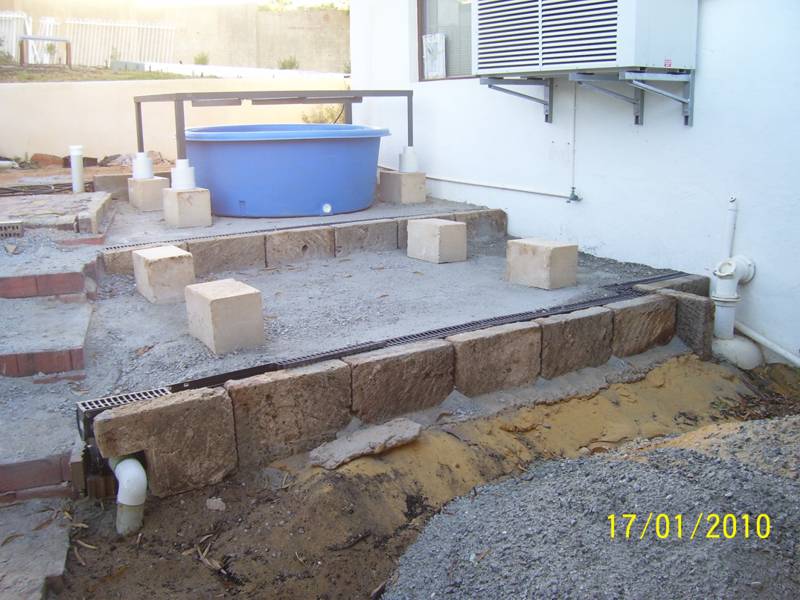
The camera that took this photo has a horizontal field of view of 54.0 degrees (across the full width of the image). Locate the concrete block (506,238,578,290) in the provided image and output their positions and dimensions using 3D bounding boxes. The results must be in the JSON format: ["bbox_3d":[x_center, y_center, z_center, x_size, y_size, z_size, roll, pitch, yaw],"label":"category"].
[{"bbox_3d":[0.818,-0.210,4.520,0.230,0.245,0.340,-11,17,-35],"label":"concrete block"}]

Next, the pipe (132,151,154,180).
[{"bbox_3d":[-2.116,-1.107,6.470,0.163,0.220,0.163,-10,17,-31],"label":"pipe"}]

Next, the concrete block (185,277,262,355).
[{"bbox_3d":[-0.807,0.068,3.629,0.237,0.240,0.342,-10,17,-32],"label":"concrete block"}]

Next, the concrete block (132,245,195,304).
[{"bbox_3d":[-1.298,-0.144,4.320,0.235,0.237,0.320,-11,17,-34],"label":"concrete block"}]

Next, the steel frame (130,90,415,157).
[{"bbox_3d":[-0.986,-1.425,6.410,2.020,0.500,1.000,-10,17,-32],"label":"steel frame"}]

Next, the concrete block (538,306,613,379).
[{"bbox_3d":[0.850,0.226,4.014,0.490,0.310,0.140,-10,16,-31],"label":"concrete block"}]

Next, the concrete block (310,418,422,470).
[{"bbox_3d":[-0.138,0.593,3.217,0.430,0.050,0.150,-19,34,-27],"label":"concrete block"}]

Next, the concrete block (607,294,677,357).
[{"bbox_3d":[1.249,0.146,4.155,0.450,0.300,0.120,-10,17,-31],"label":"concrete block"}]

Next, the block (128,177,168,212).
[{"bbox_3d":[-2.059,-0.867,6.437,0.225,0.243,0.290,-10,16,-31],"label":"block"}]

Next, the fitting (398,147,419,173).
[{"bbox_3d":[0.069,-1.182,6.593,0.155,0.213,0.155,-1,14,0],"label":"fitting"}]

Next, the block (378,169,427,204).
[{"bbox_3d":[0.029,-0.955,6.648,0.234,0.245,0.345,-9,16,-29],"label":"block"}]

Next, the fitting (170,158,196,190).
[{"bbox_3d":[-1.591,-0.925,5.755,0.165,0.225,0.165,-10,17,-32],"label":"fitting"}]

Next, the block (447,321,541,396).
[{"bbox_3d":[0.440,0.280,3.660,0.505,0.295,0.105,-10,16,-31],"label":"block"}]

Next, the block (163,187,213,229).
[{"bbox_3d":[-1.511,-0.662,5.586,0.240,0.241,0.320,-10,16,-31],"label":"block"}]

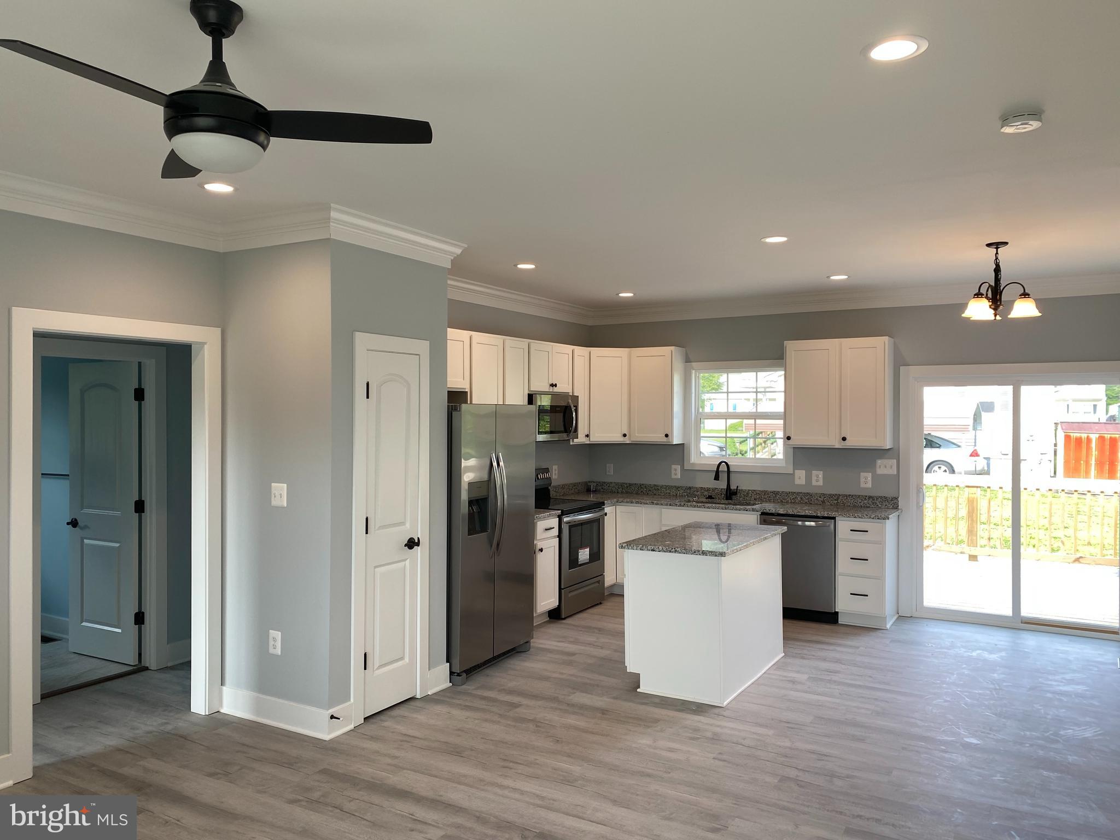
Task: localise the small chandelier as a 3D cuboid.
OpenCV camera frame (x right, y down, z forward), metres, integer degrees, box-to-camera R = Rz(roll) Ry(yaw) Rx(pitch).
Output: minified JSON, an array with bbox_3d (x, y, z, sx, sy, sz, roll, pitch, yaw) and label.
[{"bbox_3d":[2.710,-0.851,5.215,0.505,0.486,0.505,0,0,31],"label":"small chandelier"}]

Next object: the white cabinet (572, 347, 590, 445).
[{"bbox_3d":[0.055,-0.231,7.890,0.323,0.907,0.327,0,0,31],"label":"white cabinet"}]

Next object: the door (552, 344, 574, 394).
[{"bbox_3d":[0.014,-0.452,7.623,0.025,0.410,0.363,0,0,30],"label":"door"}]

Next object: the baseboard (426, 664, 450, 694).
[{"bbox_3d":[-0.739,1.586,5.172,0.032,0.142,0.222,0,0,30],"label":"baseboard"}]

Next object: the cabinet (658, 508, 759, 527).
[{"bbox_3d":[1.437,1.206,7.604,0.916,0.869,0.611,0,0,31],"label":"cabinet"}]

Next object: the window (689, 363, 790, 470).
[{"bbox_3d":[1.670,-0.037,7.860,1.034,1.033,0.109,0,0,31],"label":"window"}]

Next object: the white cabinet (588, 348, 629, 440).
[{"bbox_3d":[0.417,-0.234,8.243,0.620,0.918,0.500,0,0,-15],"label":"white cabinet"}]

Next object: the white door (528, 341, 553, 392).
[{"bbox_3d":[-0.172,-0.451,7.303,0.025,0.410,0.370,0,0,30],"label":"white door"}]

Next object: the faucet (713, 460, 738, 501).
[{"bbox_3d":[1.518,0.560,7.667,0.134,0.364,0.252,0,0,31],"label":"faucet"}]

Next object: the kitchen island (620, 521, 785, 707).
[{"bbox_3d":[0.982,1.209,5.553,0.679,0.905,1.299,0,0,30],"label":"kitchen island"}]

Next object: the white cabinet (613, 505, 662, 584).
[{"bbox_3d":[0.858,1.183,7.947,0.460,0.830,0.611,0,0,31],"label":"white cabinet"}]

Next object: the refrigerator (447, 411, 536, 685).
[{"bbox_3d":[-0.741,0.775,5.860,0.880,1.755,0.900,0,0,30],"label":"refrigerator"}]

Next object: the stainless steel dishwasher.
[{"bbox_3d":[2.094,1.212,7.193,0.614,0.863,0.604,0,0,31],"label":"stainless steel dishwasher"}]

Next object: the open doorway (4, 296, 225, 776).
[{"bbox_3d":[-2.249,0.567,4.306,0.148,2.157,1.109,0,0,31],"label":"open doorway"}]

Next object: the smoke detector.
[{"bbox_3d":[1.600,-1.039,2.922,0.136,0.046,0.136,0,0,30],"label":"smoke detector"}]

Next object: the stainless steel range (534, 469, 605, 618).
[{"bbox_3d":[-0.041,1.053,7.359,0.670,1.190,0.765,0,0,30],"label":"stainless steel range"}]

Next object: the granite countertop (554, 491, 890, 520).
[{"bbox_3d":[1.361,0.758,7.469,3.008,0.033,0.918,0,0,31],"label":"granite countertop"}]

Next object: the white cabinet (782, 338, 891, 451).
[{"bbox_3d":[2.401,-0.221,7.254,0.851,0.918,0.320,0,0,30],"label":"white cabinet"}]

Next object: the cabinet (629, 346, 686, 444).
[{"bbox_3d":[0.941,-0.232,8.101,0.446,0.918,0.320,0,0,30],"label":"cabinet"}]

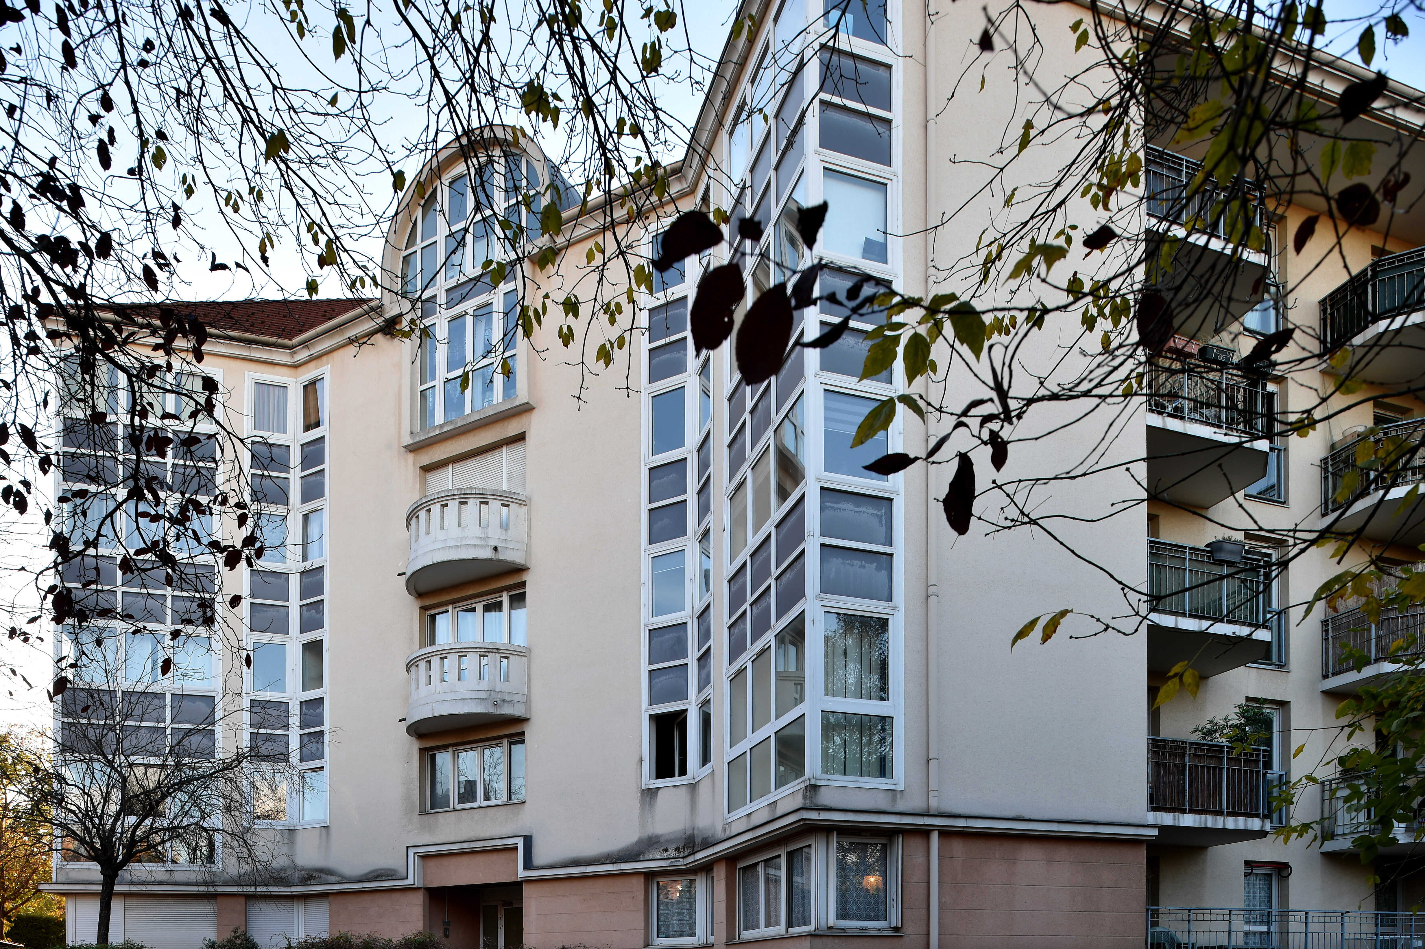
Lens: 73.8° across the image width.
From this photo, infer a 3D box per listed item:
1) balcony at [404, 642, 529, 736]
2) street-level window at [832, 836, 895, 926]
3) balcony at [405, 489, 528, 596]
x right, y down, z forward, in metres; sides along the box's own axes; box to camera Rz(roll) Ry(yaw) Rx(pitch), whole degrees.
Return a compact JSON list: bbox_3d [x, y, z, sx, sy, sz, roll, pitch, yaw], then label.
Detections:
[{"bbox_3d":[-4.720,3.850,17.250,2.750,1.300,1.050,-10,-20,27],"label":"balcony"},{"bbox_3d":[1.860,5.030,11.750,0.850,1.140,0.150,6,-19,-17],"label":"street-level window"},{"bbox_3d":[-4.720,1.180,17.200,2.750,1.300,1.050,-10,-20,27],"label":"balcony"}]

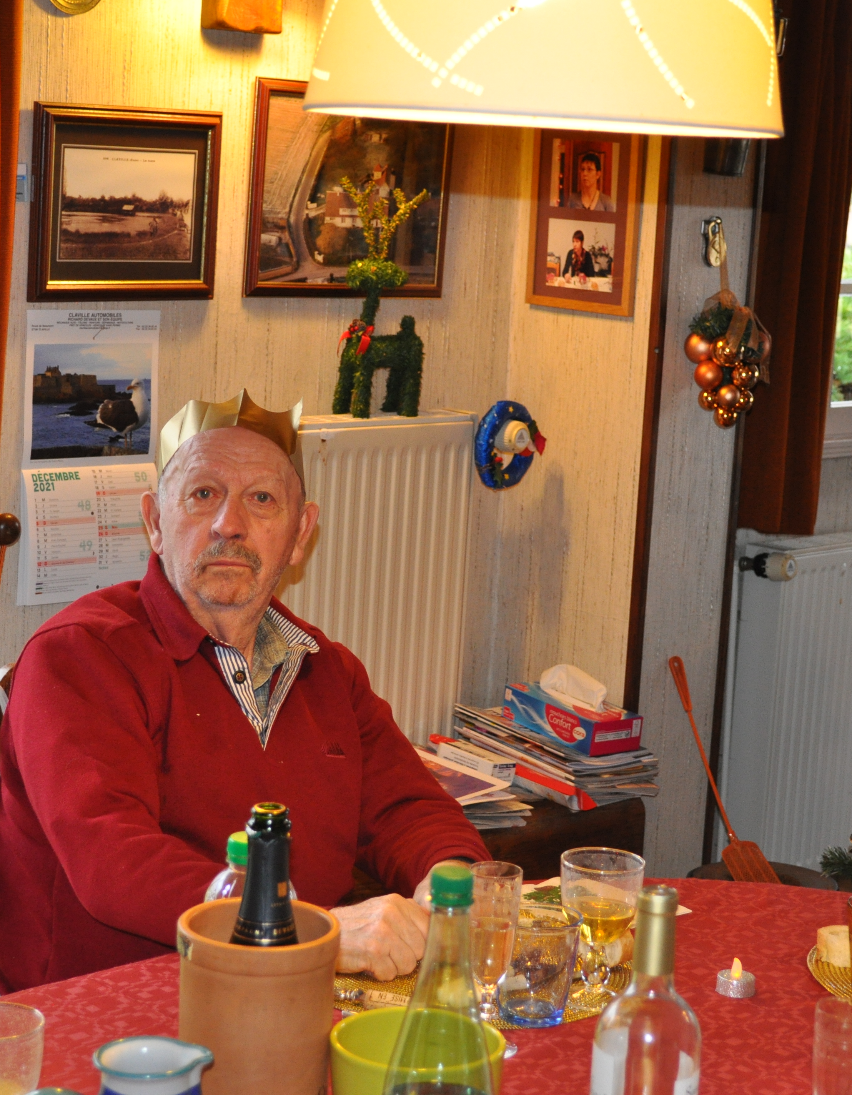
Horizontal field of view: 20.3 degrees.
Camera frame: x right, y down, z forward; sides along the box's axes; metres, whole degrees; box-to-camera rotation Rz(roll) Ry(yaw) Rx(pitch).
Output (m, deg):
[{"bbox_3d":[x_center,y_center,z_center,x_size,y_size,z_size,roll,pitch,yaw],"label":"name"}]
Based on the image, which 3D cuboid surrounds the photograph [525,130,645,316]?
[{"bbox_3d":[0.272,-0.560,4.006,0.229,0.317,0.022,12,13,43],"label":"photograph"}]

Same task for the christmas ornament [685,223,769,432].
[{"bbox_3d":[0.506,-0.367,3.998,0.090,0.345,0.120,12,12,43],"label":"christmas ornament"}]

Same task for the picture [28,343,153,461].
[{"bbox_3d":[-0.494,-0.216,3.516,0.010,0.169,0.220,12,13,43],"label":"picture"}]

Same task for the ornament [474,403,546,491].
[{"bbox_3d":[0.138,-0.171,4.003,0.048,0.149,0.148,12,13,43],"label":"ornament"}]

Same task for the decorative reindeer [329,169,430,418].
[{"bbox_3d":[-0.066,-0.412,3.877,0.135,0.390,0.145,12,12,43],"label":"decorative reindeer"}]

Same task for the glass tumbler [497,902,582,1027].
[{"bbox_3d":[0.101,0.394,2.234,0.087,0.098,0.087,3,9,0],"label":"glass tumbler"}]

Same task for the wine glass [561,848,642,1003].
[{"bbox_3d":[0.166,0.368,2.295,0.081,0.137,0.081,3,9,0],"label":"wine glass"}]

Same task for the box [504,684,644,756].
[{"bbox_3d":[0.242,0.281,3.925,0.106,0.053,0.228,-4,15,-37],"label":"box"}]

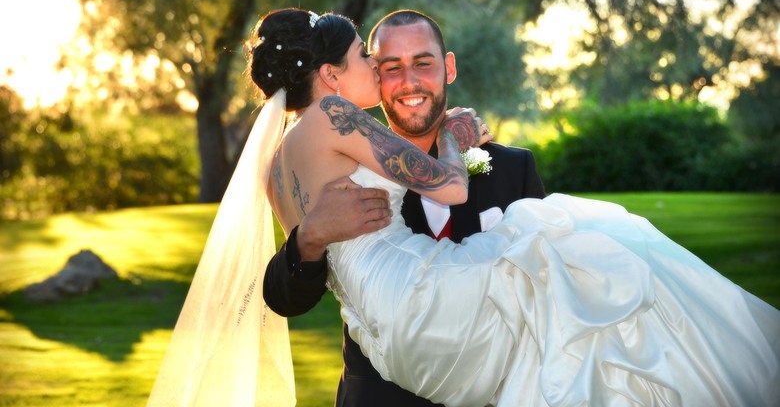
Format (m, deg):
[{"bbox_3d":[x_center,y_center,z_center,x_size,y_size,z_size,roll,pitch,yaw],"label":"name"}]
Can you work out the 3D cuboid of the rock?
[{"bbox_3d":[-2.153,0.487,17.000,0.640,0.330,0.470,0,3,0],"label":"rock"}]

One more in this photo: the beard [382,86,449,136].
[{"bbox_3d":[0.050,-0.178,4.880,0.130,0.105,0.110,-4,2,4],"label":"beard"}]

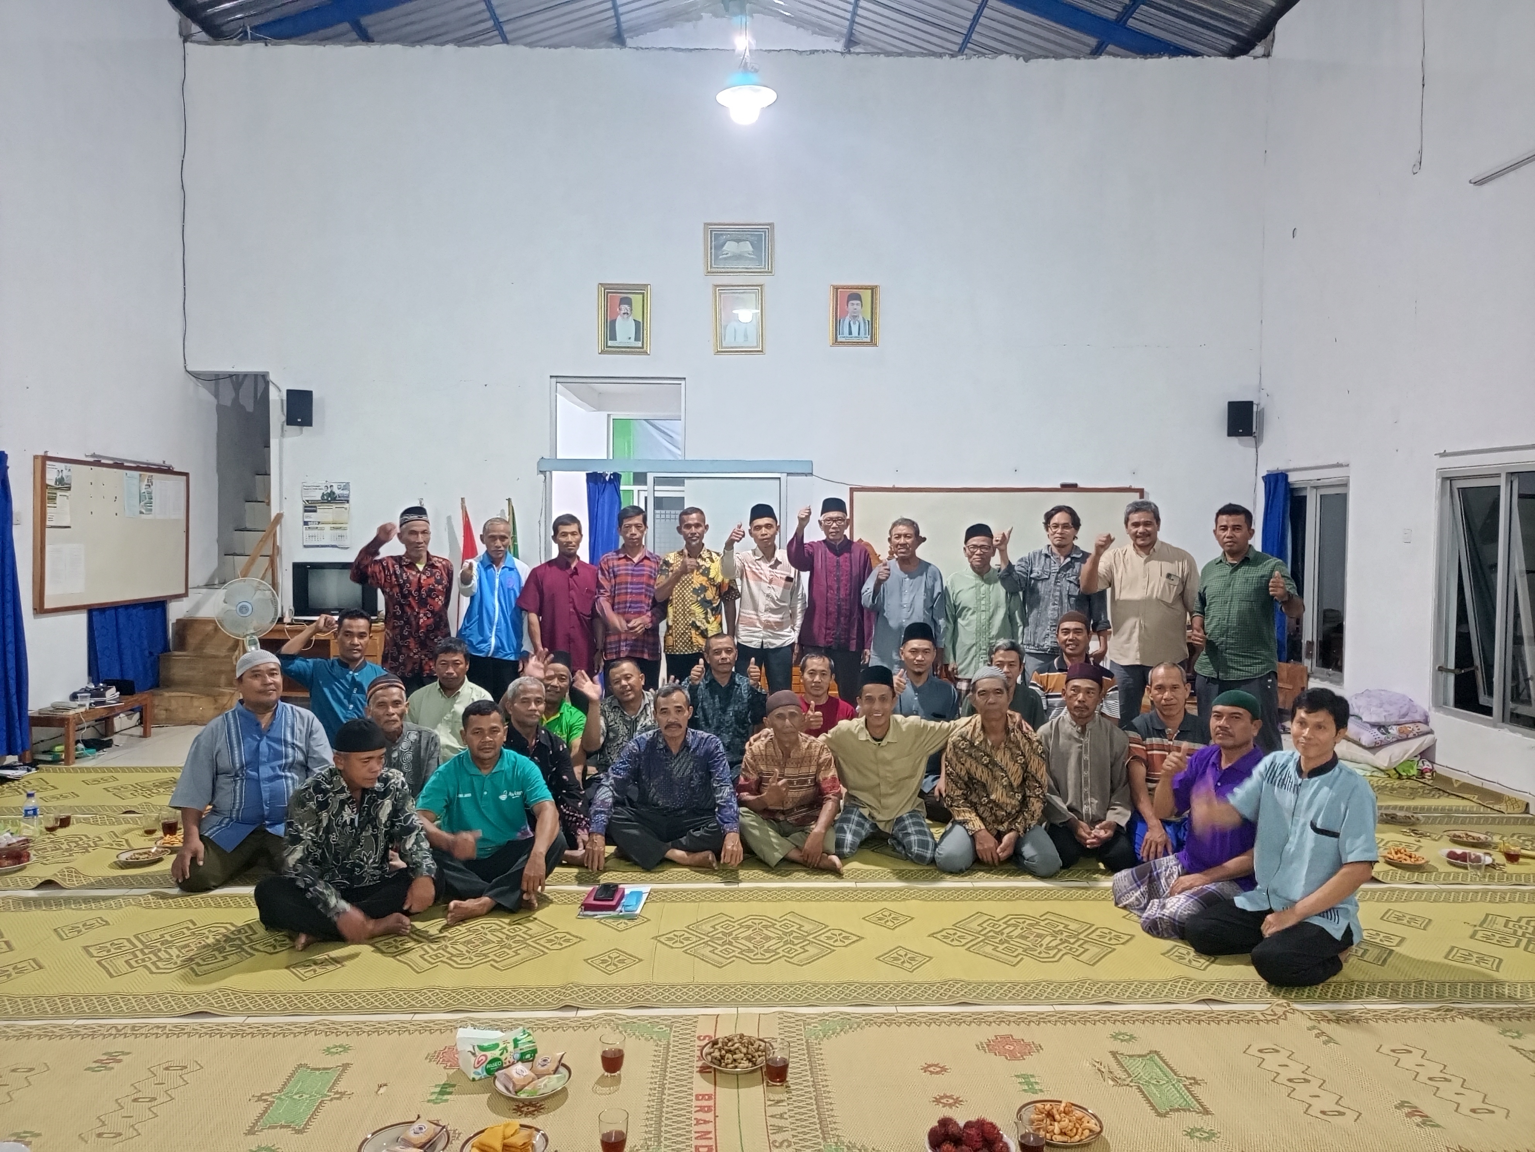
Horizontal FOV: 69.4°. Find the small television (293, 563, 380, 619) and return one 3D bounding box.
[{"bbox_3d":[-3.343,0.127,8.751,0.650,0.460,0.400,0,2,-1],"label":"small television"}]

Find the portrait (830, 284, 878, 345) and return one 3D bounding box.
[{"bbox_3d":[0.711,-2.112,9.026,0.406,0.499,0.030,0,2,-1],"label":"portrait"}]

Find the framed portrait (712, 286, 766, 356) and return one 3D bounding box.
[{"bbox_3d":[-0.228,-2.076,9.004,0.426,0.569,0.030,0,2,-1],"label":"framed portrait"}]

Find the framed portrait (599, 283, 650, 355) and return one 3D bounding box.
[{"bbox_3d":[-1.151,-2.072,8.980,0.423,0.569,0.030,0,2,-1],"label":"framed portrait"}]

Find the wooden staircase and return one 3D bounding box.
[{"bbox_3d":[-4.360,0.736,8.640,0.640,0.745,0.800,0,2,-6],"label":"wooden staircase"}]

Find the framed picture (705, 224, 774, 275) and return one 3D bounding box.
[{"bbox_3d":[-0.225,-2.638,8.981,0.569,0.424,0.030,0,2,-1],"label":"framed picture"}]

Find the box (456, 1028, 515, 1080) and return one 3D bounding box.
[{"bbox_3d":[-0.761,1.321,3.108,0.178,0.096,0.098,-1,3,-36],"label":"box"}]

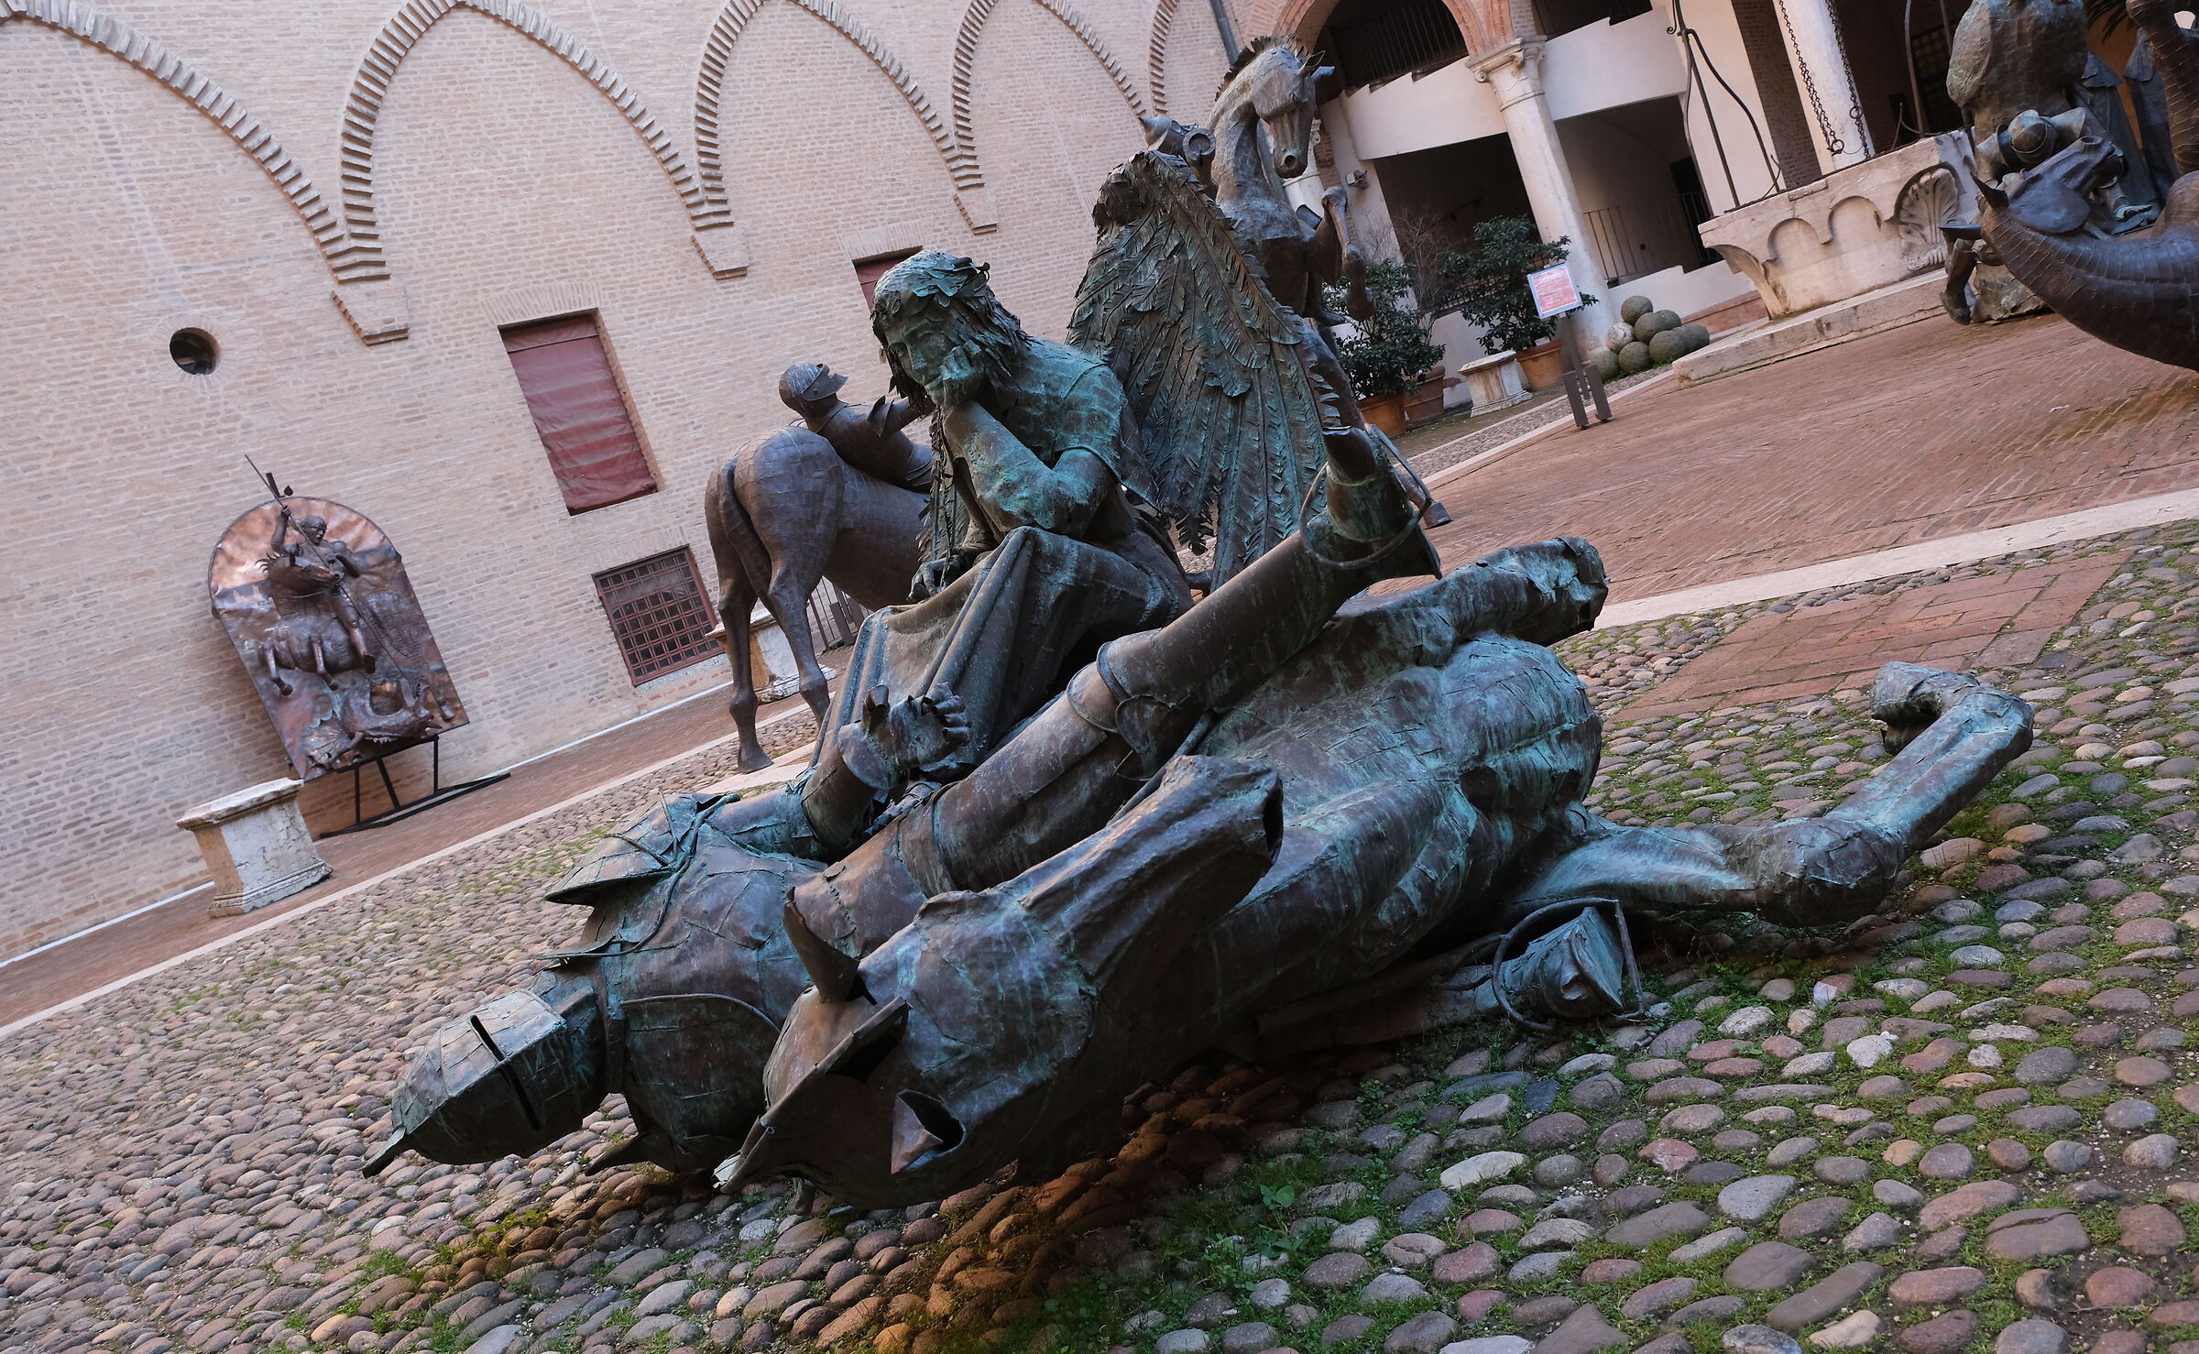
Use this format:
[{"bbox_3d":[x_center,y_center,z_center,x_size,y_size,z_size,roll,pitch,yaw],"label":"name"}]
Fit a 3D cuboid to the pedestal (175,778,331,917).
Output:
[{"bbox_3d":[-5.773,1.191,11.299,0.670,0.680,0.660,-11,10,46],"label":"pedestal"}]

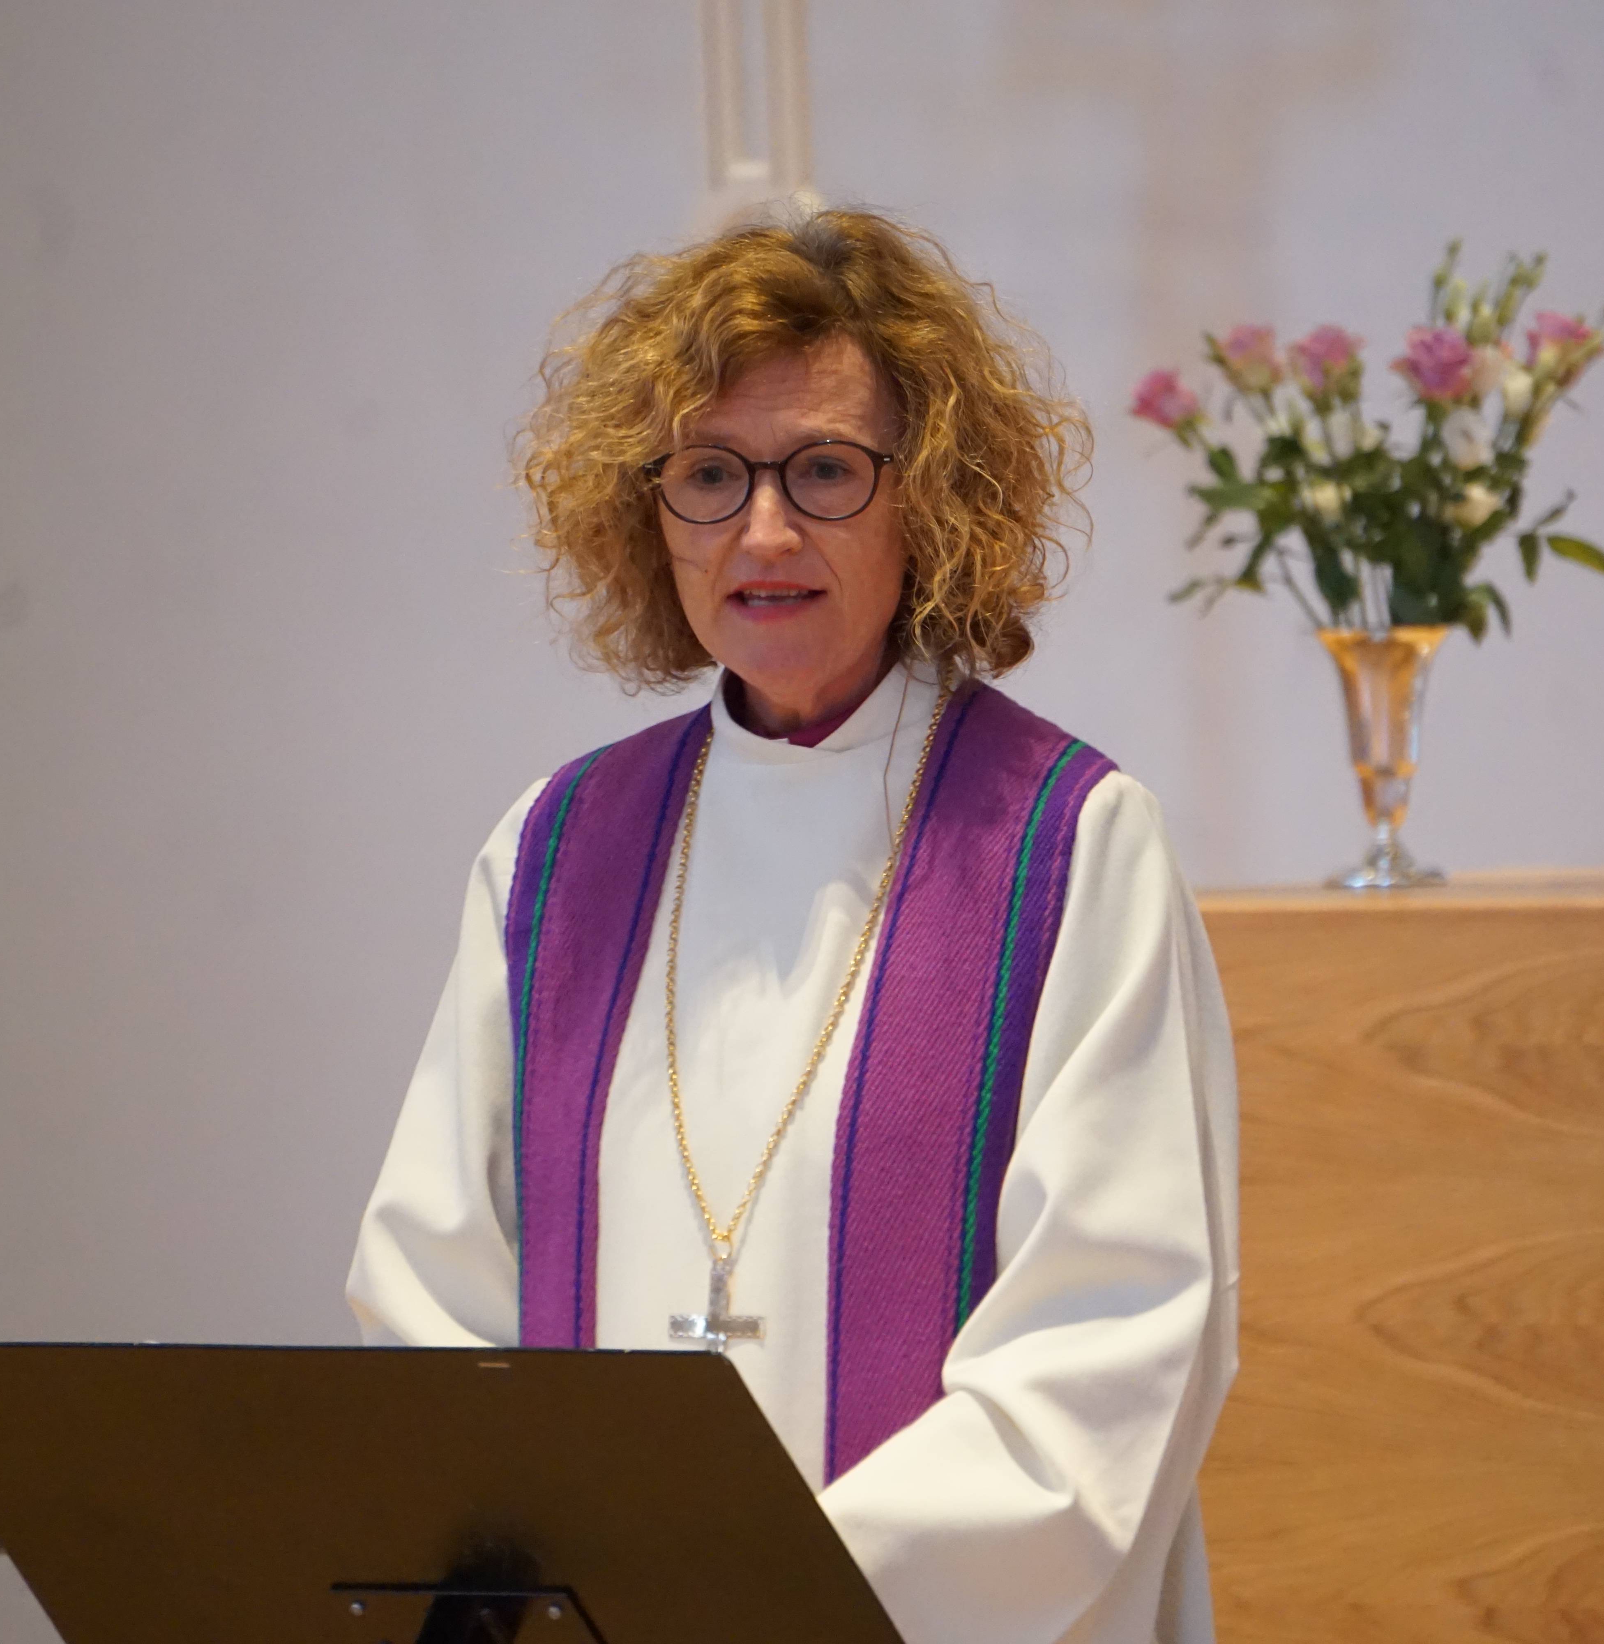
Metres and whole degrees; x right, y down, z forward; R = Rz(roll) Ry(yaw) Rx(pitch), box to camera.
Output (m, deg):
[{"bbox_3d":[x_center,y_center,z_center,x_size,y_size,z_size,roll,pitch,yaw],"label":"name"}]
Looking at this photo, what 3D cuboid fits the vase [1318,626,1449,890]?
[{"bbox_3d":[0.356,-0.040,13.200,0.080,0.160,0.080,-1,2,0],"label":"vase"}]

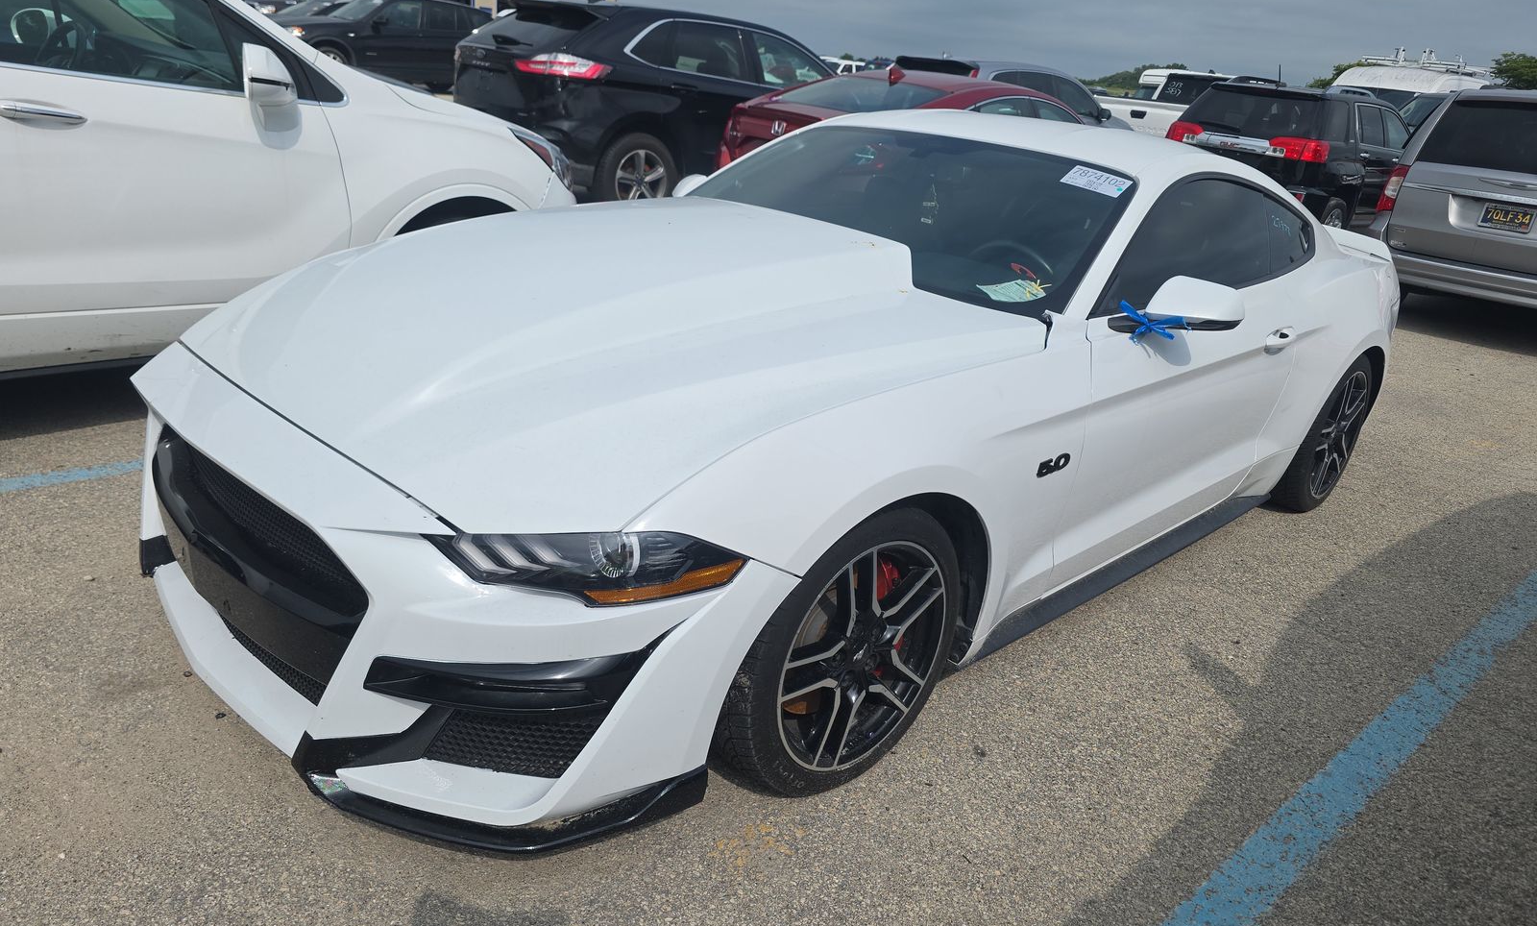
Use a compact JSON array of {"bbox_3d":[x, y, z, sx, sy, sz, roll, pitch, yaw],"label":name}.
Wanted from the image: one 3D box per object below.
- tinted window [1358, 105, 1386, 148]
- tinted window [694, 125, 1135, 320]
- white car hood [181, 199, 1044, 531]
[{"bbox_3d":[6.671,-3.732,11.296,0.740,0.420,0.100,-13,17,-41],"label":"tinted window"},{"bbox_3d":[0.310,-0.734,3.024,1.400,0.137,0.867,25,53,40],"label":"tinted window"},{"bbox_3d":[-0.375,-0.386,2.457,1.560,0.247,1.520,-23,35,-39],"label":"white car hood"}]

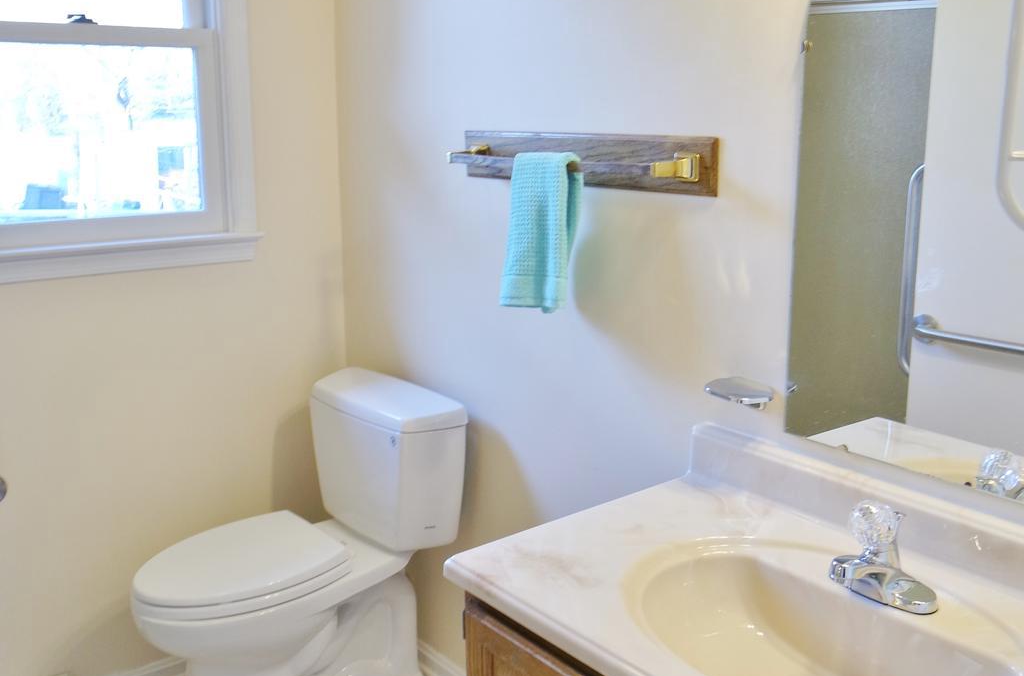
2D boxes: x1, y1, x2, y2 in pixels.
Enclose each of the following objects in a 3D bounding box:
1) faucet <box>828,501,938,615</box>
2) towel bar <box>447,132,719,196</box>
[{"bbox_3d":[0.474,0.284,1.359,0.143,0.135,0.162,-10,17,-38],"label":"faucet"},{"bbox_3d":[0.079,-0.338,1.950,0.116,0.098,0.706,-10,17,-38],"label":"towel bar"}]

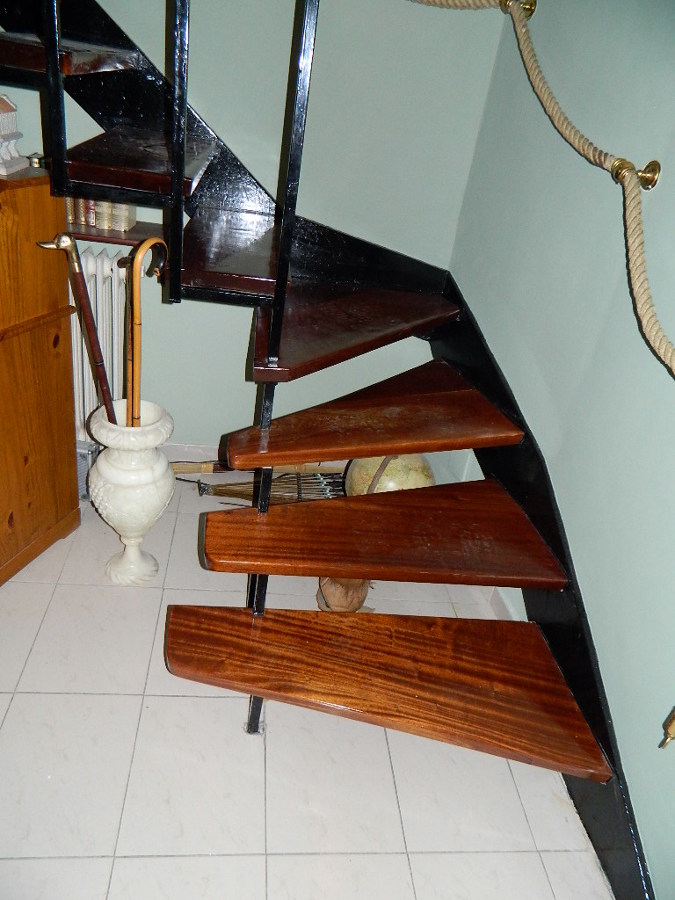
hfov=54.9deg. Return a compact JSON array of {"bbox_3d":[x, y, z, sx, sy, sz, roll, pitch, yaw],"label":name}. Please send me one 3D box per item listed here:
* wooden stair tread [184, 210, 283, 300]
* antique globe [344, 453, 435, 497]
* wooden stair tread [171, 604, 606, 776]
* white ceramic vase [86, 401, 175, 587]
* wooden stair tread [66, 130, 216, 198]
[{"bbox_3d":[-0.299,-0.608,1.916,0.297,0.039,0.828,5,30,-10],"label":"wooden stair tread"},{"bbox_3d":[0.177,0.161,2.282,0.318,0.408,0.318,5,30,-10],"label":"antique globe"},{"bbox_3d":[0.086,0.580,1.574,1.026,0.039,0.457,5,30,-10],"label":"wooden stair tread"},{"bbox_3d":[-0.600,0.146,1.908,0.227,0.547,0.227,5,30,-10],"label":"white ceramic vase"},{"bbox_3d":[-0.517,-0.804,1.785,0.303,0.039,0.847,5,30,-10],"label":"wooden stair tread"}]

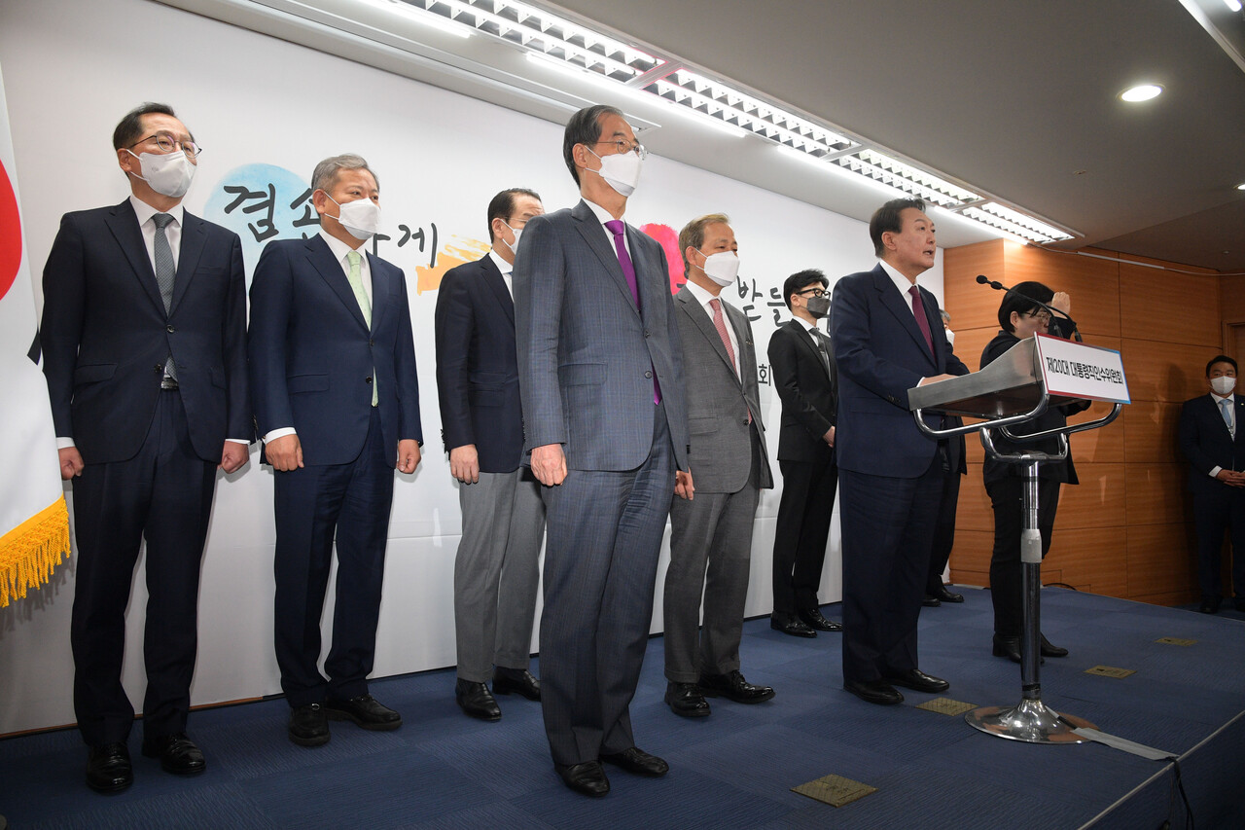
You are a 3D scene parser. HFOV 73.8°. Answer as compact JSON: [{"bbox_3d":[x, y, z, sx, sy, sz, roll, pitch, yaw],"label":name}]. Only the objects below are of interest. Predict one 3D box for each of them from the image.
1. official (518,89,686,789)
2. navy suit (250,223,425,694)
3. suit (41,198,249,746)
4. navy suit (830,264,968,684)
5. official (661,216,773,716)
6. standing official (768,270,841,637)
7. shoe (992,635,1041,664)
[{"bbox_3d":[-0.041,0.051,2.215,0.559,1.788,0.353,3,-4,-39],"label":"official"},{"bbox_3d":[-0.878,0.171,2.560,0.539,1.499,0.323,4,-5,-44],"label":"navy suit"},{"bbox_3d":[-1.260,0.148,2.208,0.519,1.499,0.323,3,-4,-34],"label":"suit"},{"bbox_3d":[1.022,0.202,3.035,0.608,1.539,0.441,3,-4,-41],"label":"navy suit"},{"bbox_3d":[0.327,0.137,2.896,0.519,1.700,0.353,4,-5,-44],"label":"official"},{"bbox_3d":[0.926,0.168,4.127,0.519,1.788,0.392,3,-4,-39],"label":"standing official"},{"bbox_3d":[1.670,0.980,3.478,0.098,0.103,0.250,2,-4,-31],"label":"shoe"}]

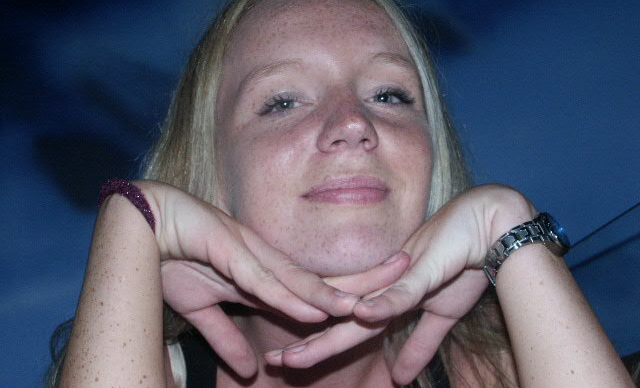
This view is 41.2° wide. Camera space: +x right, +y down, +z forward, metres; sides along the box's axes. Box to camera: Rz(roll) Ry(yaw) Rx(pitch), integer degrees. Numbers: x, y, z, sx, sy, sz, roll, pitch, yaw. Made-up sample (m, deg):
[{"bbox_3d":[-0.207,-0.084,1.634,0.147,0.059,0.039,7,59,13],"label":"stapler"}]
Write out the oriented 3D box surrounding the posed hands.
[{"bbox_3d":[0.010,0.052,0.510,0.232,0.117,0.110,0,-6,0],"label":"posed hands"}]

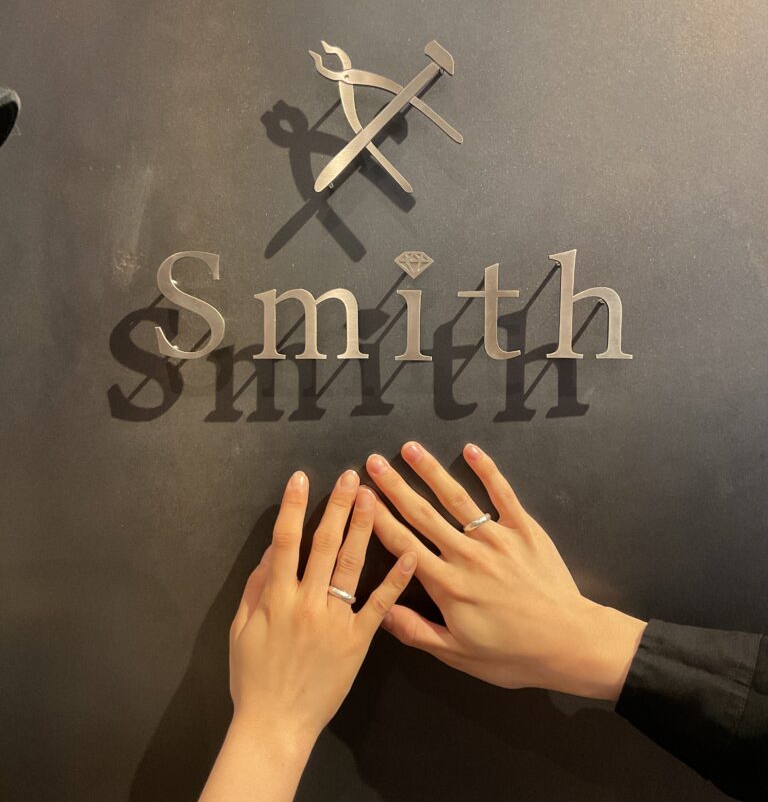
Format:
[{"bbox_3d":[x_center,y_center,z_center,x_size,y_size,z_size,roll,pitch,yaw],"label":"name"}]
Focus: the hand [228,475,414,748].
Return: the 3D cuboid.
[{"bbox_3d":[-0.040,0.132,0.555,0.107,0.179,0.055,11,-12,0],"label":"hand"}]

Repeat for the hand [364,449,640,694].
[{"bbox_3d":[0.064,0.117,0.555,0.217,0.129,0.065,38,0,10],"label":"hand"}]

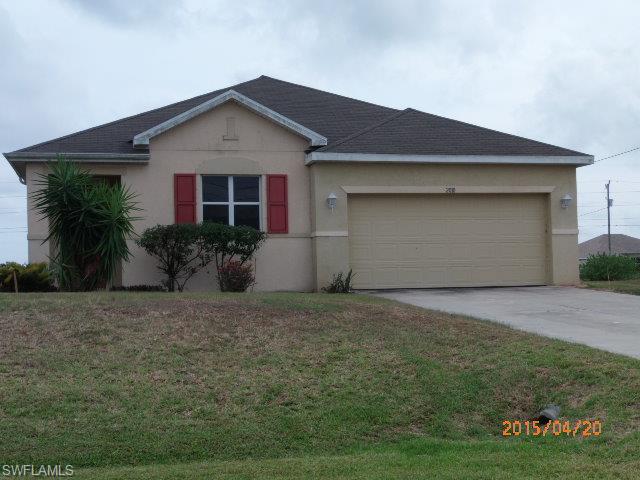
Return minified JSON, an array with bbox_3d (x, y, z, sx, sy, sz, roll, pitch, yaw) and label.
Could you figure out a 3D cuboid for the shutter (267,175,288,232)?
[{"bbox_3d":[-0.951,-0.805,20.340,0.494,1.335,0.050,-1,-2,-12],"label":"shutter"}]

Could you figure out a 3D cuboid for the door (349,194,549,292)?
[{"bbox_3d":[2.958,0.017,20.708,4.882,2.162,0.200,-1,-2,-12],"label":"door"}]

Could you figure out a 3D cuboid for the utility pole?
[{"bbox_3d":[28.671,-0.916,89.796,0.700,10.000,0.500,-1,-2,-12],"label":"utility pole"}]

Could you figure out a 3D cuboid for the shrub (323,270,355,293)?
[{"bbox_3d":[0.400,0.909,19.603,0.670,0.490,0.550,-1,-2,-12],"label":"shrub"}]

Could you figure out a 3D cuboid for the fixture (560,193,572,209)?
[{"bbox_3d":[5.756,-0.910,21.129,0.230,0.380,0.230,-1,-2,-12],"label":"fixture"}]

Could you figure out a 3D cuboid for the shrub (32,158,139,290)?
[{"bbox_3d":[-4.747,-0.309,18.340,2.000,2.660,1.900,-1,-2,-12],"label":"shrub"}]

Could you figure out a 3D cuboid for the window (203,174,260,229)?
[{"bbox_3d":[-1.968,-0.815,20.182,1.302,1.278,0.100,-1,-2,-12],"label":"window"}]

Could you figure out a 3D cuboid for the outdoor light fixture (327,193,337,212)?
[{"bbox_3d":[0.256,-0.814,19.936,0.210,0.440,0.220,-1,-2,-12],"label":"outdoor light fixture"}]

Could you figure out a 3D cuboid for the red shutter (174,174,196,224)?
[{"bbox_3d":[-2.955,-0.799,19.906,0.479,1.298,0.050,-1,-2,-12],"label":"red shutter"}]

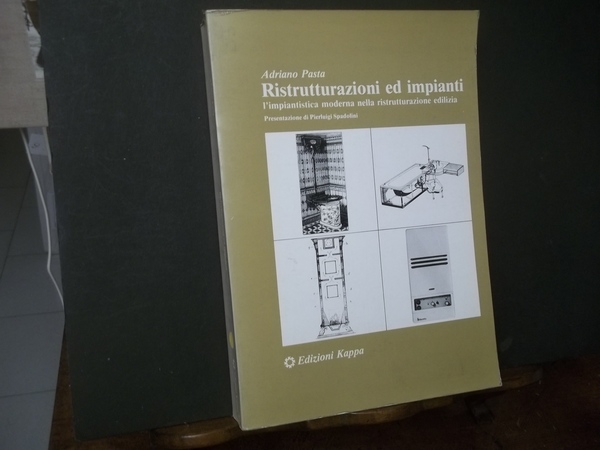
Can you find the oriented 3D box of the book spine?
[{"bbox_3d":[-0.043,-0.001,0.334,0.010,0.245,0.023,-5,3,-14],"label":"book spine"}]

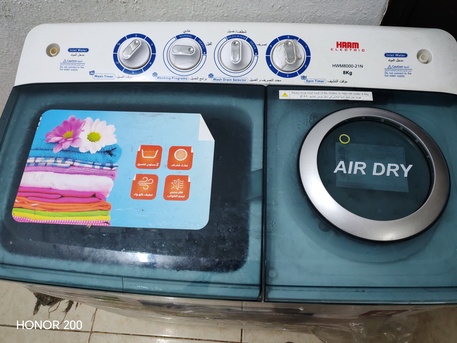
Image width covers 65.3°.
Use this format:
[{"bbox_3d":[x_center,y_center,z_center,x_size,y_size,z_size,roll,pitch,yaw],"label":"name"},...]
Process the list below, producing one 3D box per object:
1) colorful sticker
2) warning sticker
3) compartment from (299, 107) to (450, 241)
[{"bbox_3d":[-0.175,-0.011,0.569,0.302,0.005,0.200,2,67,3],"label":"colorful sticker"},{"bbox_3d":[0.167,-0.131,0.611,0.159,0.004,0.018,2,67,3],"label":"warning sticker"},{"bbox_3d":[0.223,-0.005,0.544,0.228,0.027,0.228,2,67,3],"label":"compartment"}]

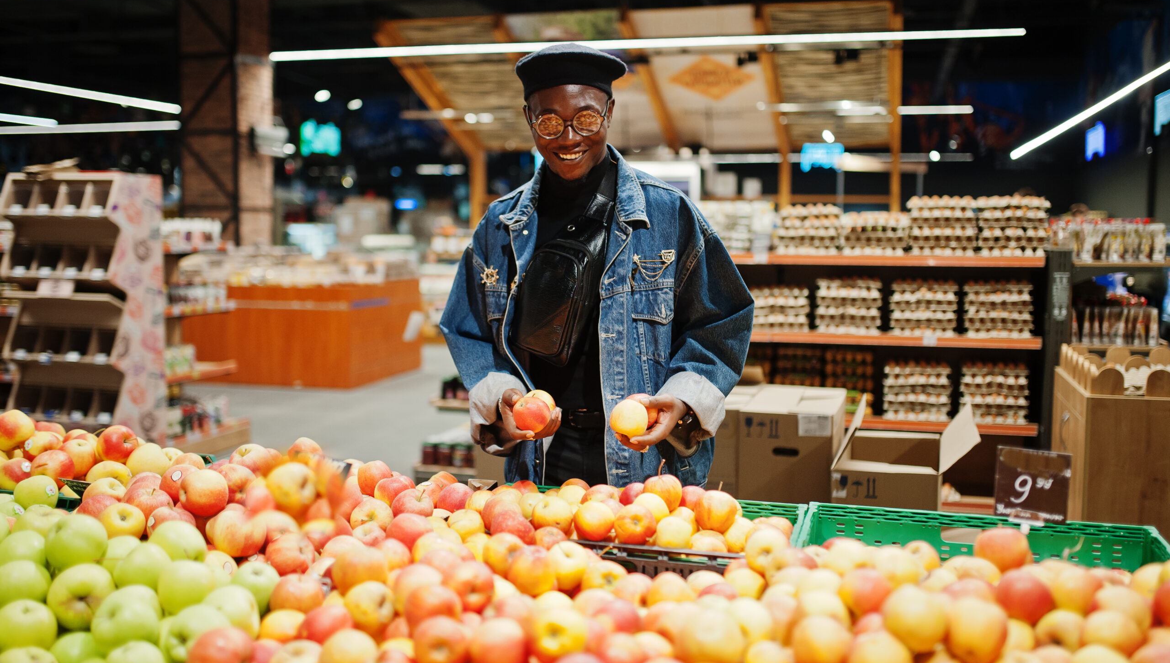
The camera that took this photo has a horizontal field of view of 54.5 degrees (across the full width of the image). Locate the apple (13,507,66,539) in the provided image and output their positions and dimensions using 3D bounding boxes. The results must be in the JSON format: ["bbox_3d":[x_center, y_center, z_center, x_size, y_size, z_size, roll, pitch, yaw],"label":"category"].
[{"bbox_3d":[-0.849,0.312,1.770,0.078,0.070,0.078,2,5,15],"label":"apple"}]

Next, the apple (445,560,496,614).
[{"bbox_3d":[-0.165,0.366,1.630,0.075,0.070,0.075,0,5,0],"label":"apple"}]

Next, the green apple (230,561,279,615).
[{"bbox_3d":[-0.475,0.371,1.640,0.071,0.070,0.071,-1,5,-16],"label":"green apple"}]

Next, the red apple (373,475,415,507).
[{"bbox_3d":[-0.345,0.295,2.070,0.075,0.070,0.075,2,5,14],"label":"red apple"}]

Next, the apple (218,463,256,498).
[{"bbox_3d":[-0.618,0.271,2.010,0.075,0.068,0.075,2,5,15],"label":"apple"}]

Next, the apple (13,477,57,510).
[{"bbox_3d":[-1.014,0.303,2.100,0.074,0.067,0.074,-2,6,-26],"label":"apple"}]

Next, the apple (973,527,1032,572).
[{"bbox_3d":[0.619,0.326,1.690,0.077,0.071,0.077,2,5,14],"label":"apple"}]

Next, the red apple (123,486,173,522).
[{"bbox_3d":[-0.703,0.286,1.830,0.077,0.072,0.077,0,5,0],"label":"red apple"}]

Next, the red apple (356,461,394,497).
[{"bbox_3d":[-0.406,0.286,2.200,0.073,0.068,0.073,0,5,0],"label":"red apple"}]

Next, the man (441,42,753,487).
[{"bbox_3d":[0.030,0.317,2.422,0.650,1.838,0.480,1,5,7],"label":"man"}]

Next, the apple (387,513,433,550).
[{"bbox_3d":[-0.282,0.325,1.830,0.075,0.069,0.075,2,5,14],"label":"apple"}]

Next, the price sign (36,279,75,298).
[{"bbox_3d":[-3.008,-0.244,6.450,0.250,0.110,0.015,2,6,17],"label":"price sign"}]

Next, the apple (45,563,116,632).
[{"bbox_3d":[-0.639,0.336,1.440,0.080,0.074,0.080,2,5,14],"label":"apple"}]

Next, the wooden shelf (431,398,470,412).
[{"bbox_3d":[-0.490,0.330,6.150,0.420,0.050,0.850,2,5,14],"label":"wooden shelf"}]

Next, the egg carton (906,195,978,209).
[{"bbox_3d":[1.685,-0.610,5.360,0.300,0.068,0.300,2,5,14],"label":"egg carton"}]

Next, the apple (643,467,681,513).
[{"bbox_3d":[0.146,0.303,2.130,0.073,0.070,0.073,1,5,4],"label":"apple"}]

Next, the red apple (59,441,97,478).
[{"bbox_3d":[-1.022,0.257,2.290,0.074,0.073,0.074,2,5,14],"label":"red apple"}]

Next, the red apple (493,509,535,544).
[{"bbox_3d":[-0.119,0.332,1.910,0.074,0.068,0.074,0,5,0],"label":"red apple"}]

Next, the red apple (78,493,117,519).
[{"bbox_3d":[-0.851,0.321,1.990,0.075,0.069,0.075,2,5,14],"label":"red apple"}]

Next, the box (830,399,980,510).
[{"bbox_3d":[1.037,0.502,3.698,0.410,0.465,0.610,2,5,17],"label":"box"}]

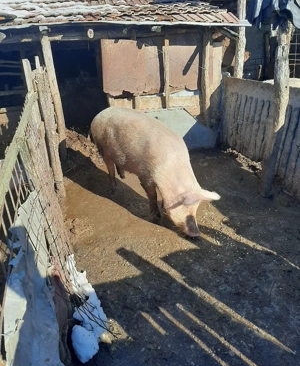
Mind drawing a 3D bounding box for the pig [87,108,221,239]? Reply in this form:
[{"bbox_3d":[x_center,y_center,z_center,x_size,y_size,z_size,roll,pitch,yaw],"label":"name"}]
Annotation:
[{"bbox_3d":[-0.044,-0.240,3.497,0.540,1.010,1.750,-16,26,-33],"label":"pig"}]

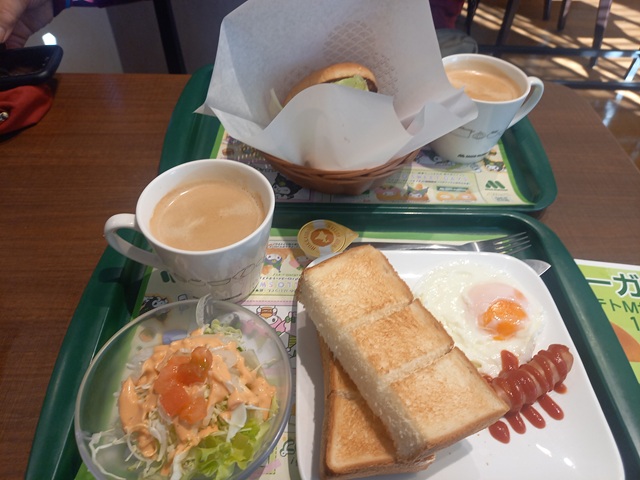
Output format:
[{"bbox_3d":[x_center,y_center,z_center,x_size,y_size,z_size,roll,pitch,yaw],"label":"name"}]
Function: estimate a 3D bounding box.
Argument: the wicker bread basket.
[{"bbox_3d":[0.017,-0.100,0.465,0.172,0.044,0.140,1,49,-3],"label":"wicker bread basket"}]

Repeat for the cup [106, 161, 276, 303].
[{"bbox_3d":[-0.093,0.000,0.345,0.120,0.078,0.092,-2,49,-6],"label":"cup"}]

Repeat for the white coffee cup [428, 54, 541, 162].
[{"bbox_3d":[0.169,-0.135,0.481,0.121,0.078,0.092,-11,50,-13],"label":"white coffee cup"}]

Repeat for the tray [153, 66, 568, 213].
[{"bbox_3d":[0.037,-0.113,0.492,0.378,0.023,0.243,2,49,-2],"label":"tray"}]

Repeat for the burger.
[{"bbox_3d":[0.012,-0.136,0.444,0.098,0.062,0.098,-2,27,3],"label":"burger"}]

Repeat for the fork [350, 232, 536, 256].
[{"bbox_3d":[0.093,0.003,0.388,0.176,0.019,0.023,1,49,-3],"label":"fork"}]

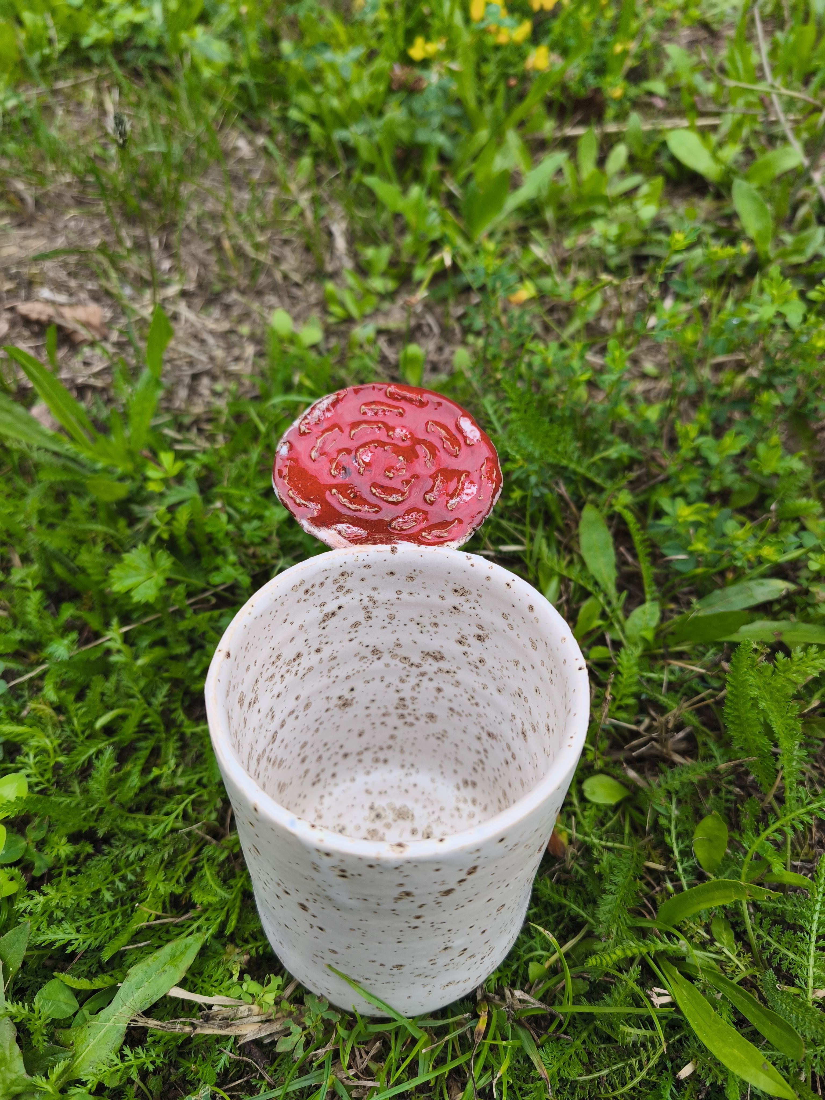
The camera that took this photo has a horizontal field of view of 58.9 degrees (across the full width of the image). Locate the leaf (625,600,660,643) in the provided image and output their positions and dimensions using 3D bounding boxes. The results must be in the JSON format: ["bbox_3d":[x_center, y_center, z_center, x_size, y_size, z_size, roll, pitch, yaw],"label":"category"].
[{"bbox_3d":[0.086,0.027,0.271,0.014,0.004,0.019,29,87,20],"label":"leaf"}]

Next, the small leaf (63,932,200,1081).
[{"bbox_3d":[-0.070,0.114,0.183,0.015,0.005,0.042,39,65,18],"label":"small leaf"}]

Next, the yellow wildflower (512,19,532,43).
[{"bbox_3d":[0.087,-0.412,0.580,0.015,0.017,0.015,6,47,4],"label":"yellow wildflower"}]

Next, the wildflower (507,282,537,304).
[{"bbox_3d":[0.070,-0.165,0.470,0.018,0.012,0.013,1,41,0],"label":"wildflower"}]

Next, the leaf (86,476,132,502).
[{"bbox_3d":[-0.139,-0.028,0.335,0.021,0.006,0.013,1,41,0],"label":"leaf"}]

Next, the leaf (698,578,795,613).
[{"bbox_3d":[0.136,0.019,0.298,0.045,0.005,0.013,-11,52,-11],"label":"leaf"}]

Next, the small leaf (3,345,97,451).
[{"bbox_3d":[-0.174,-0.074,0.350,0.013,0.009,0.076,-39,76,-22],"label":"small leaf"}]

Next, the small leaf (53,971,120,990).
[{"bbox_3d":[-0.087,0.114,0.195,0.018,0.004,0.006,3,43,0],"label":"small leaf"}]

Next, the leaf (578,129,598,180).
[{"bbox_3d":[0.134,-0.302,0.558,0.016,0.010,0.051,3,75,9],"label":"leaf"}]

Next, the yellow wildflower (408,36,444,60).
[{"bbox_3d":[0.013,-0.481,0.700,0.033,0.021,0.025,1,41,0],"label":"yellow wildflower"}]

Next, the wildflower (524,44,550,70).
[{"bbox_3d":[0.102,-0.405,0.600,0.019,0.019,0.018,7,43,5],"label":"wildflower"}]

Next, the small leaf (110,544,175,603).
[{"bbox_3d":[-0.105,0.010,0.284,0.023,0.006,0.026,-8,59,-11],"label":"small leaf"}]

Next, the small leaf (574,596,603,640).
[{"bbox_3d":[0.069,0.027,0.287,0.009,0.005,0.018,22,88,17],"label":"small leaf"}]

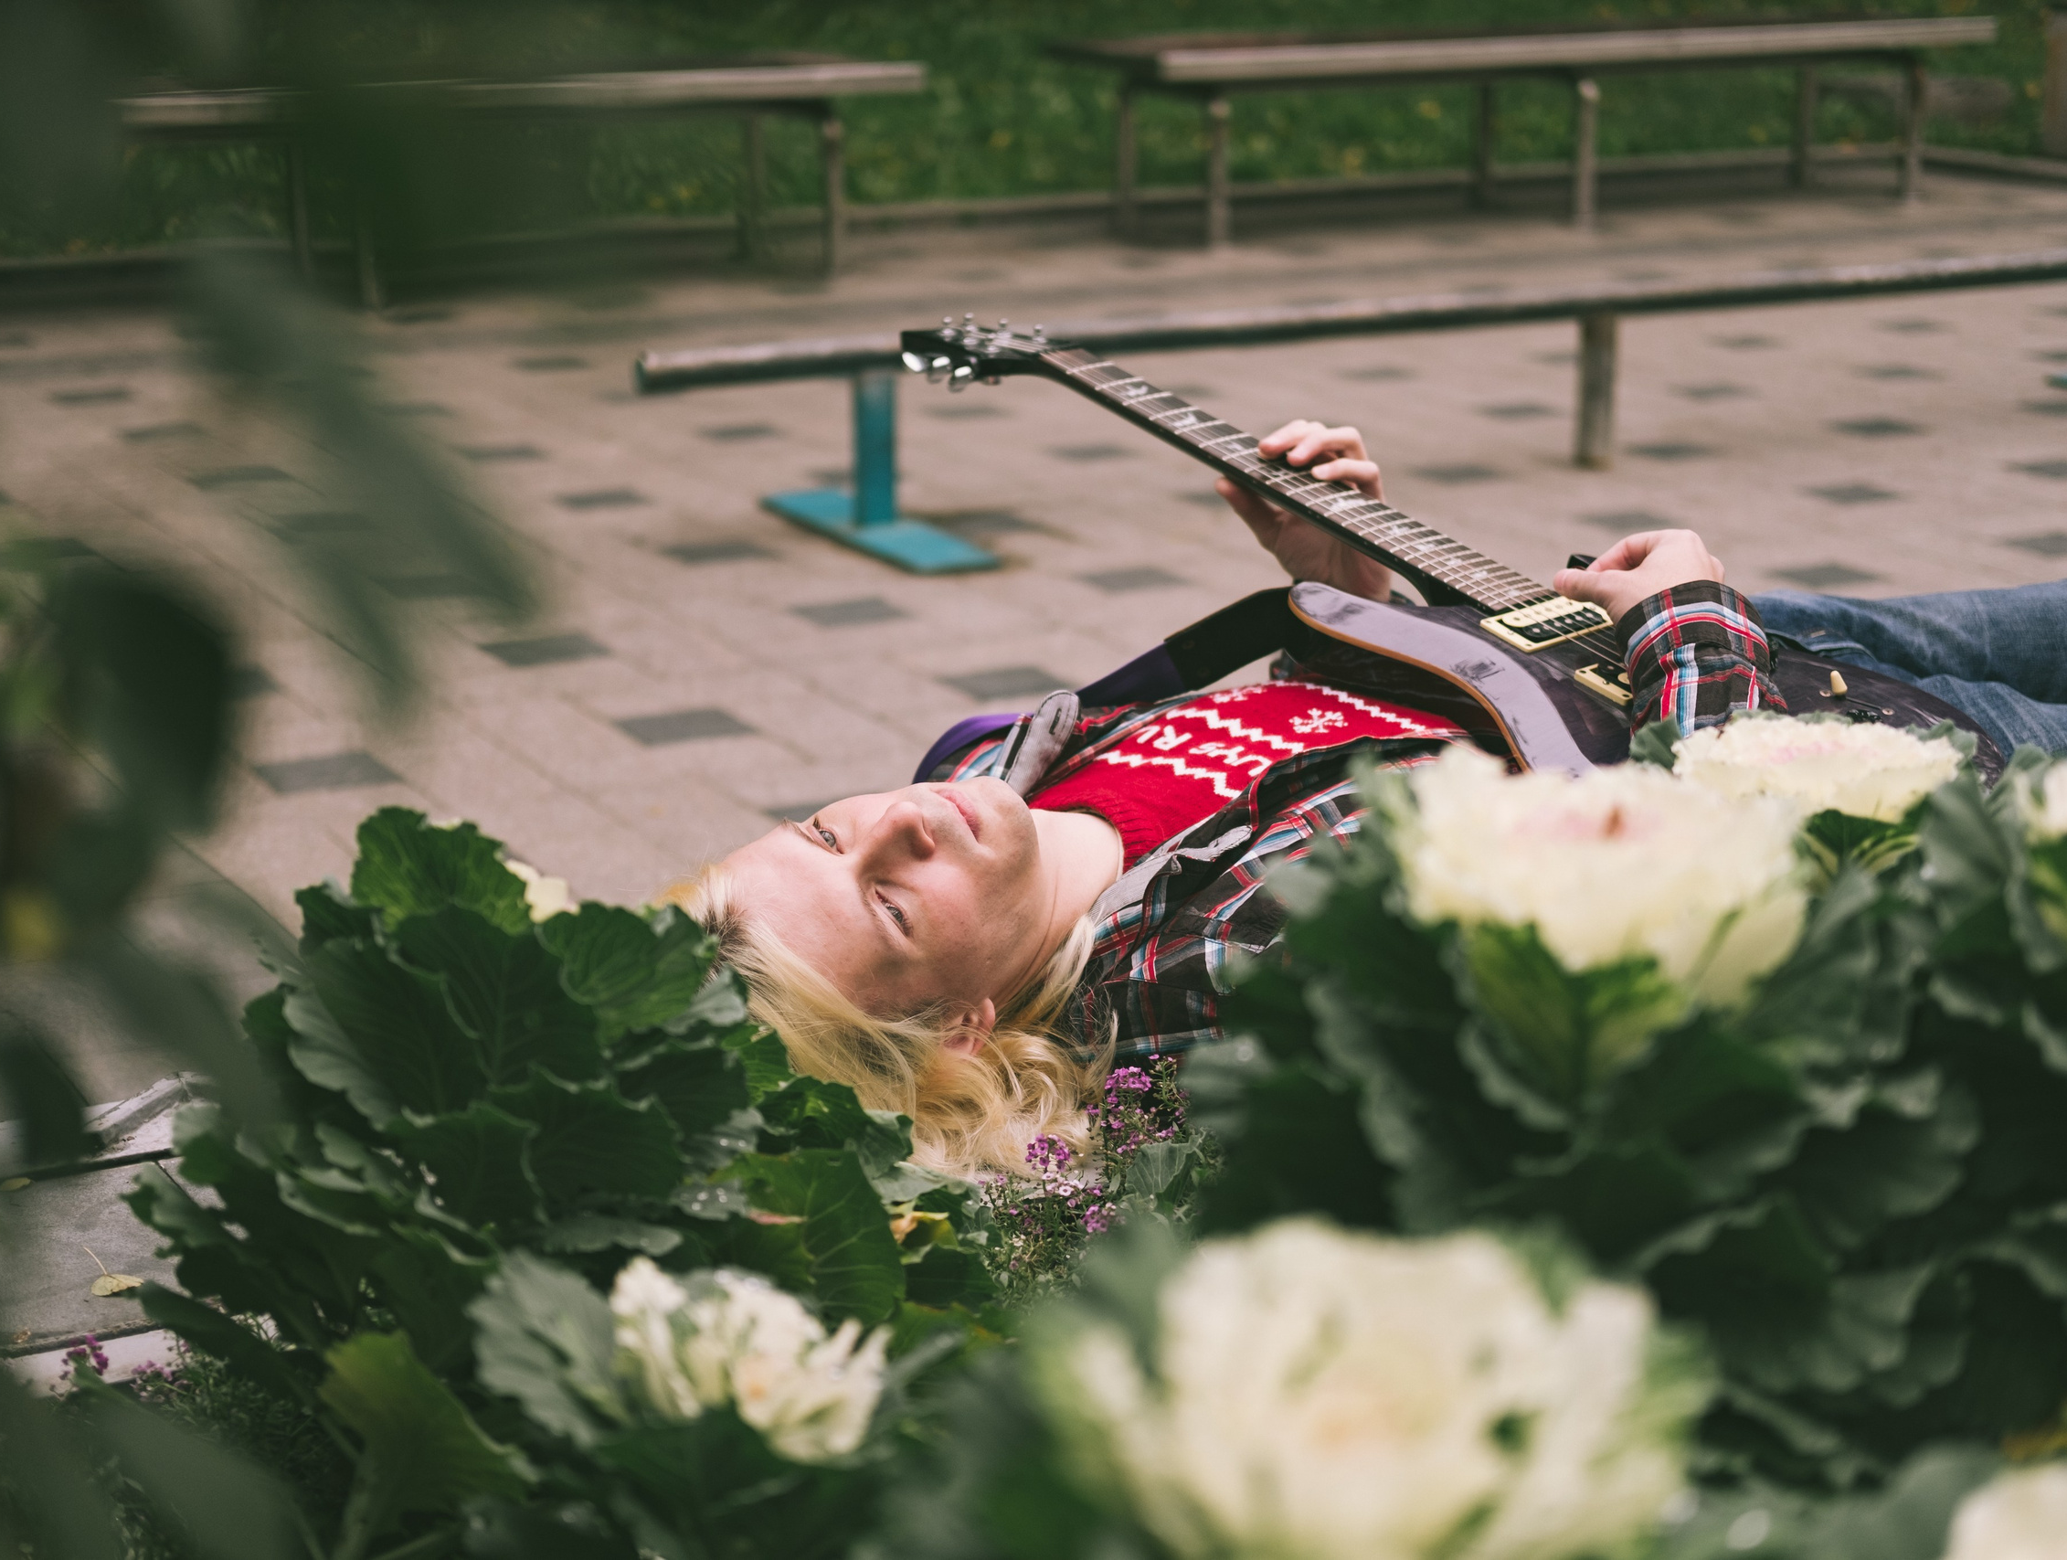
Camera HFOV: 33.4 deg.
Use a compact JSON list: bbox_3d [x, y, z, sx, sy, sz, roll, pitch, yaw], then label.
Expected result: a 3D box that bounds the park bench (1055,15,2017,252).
[{"bbox_3d":[1.218,-1.558,8.201,2.421,0.446,0.510,-8,18,-28],"label":"park bench"}]

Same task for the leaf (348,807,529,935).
[{"bbox_3d":[-0.316,0.052,1.830,0.100,0.080,0.050,-2,16,-10],"label":"leaf"}]

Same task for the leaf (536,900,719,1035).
[{"bbox_3d":[-0.215,0.102,1.830,0.100,0.085,0.050,-2,16,-7],"label":"leaf"}]

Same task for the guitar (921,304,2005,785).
[{"bbox_3d":[0.221,-0.168,2.392,0.330,0.075,0.970,-17,36,-36],"label":"guitar"}]

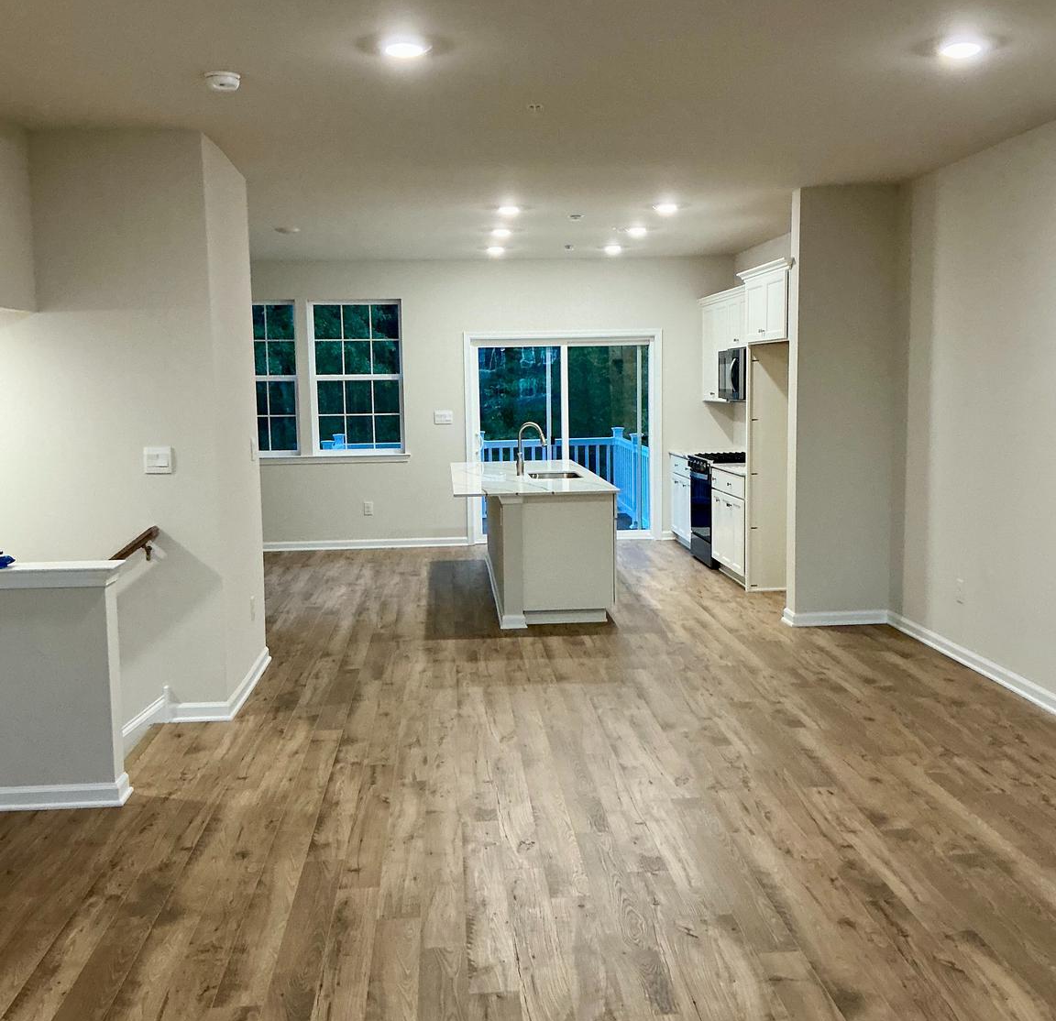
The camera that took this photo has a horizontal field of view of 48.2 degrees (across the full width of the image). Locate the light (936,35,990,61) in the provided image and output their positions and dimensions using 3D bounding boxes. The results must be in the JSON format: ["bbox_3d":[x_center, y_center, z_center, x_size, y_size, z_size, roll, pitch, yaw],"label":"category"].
[{"bbox_3d":[1.578,-1.660,4.281,0.188,0.036,0.188,-1,6,-4],"label":"light"}]

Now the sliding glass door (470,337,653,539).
[{"bbox_3d":[0.347,-0.711,11.729,1.800,2.024,0.120,-1,6,-4],"label":"sliding glass door"}]

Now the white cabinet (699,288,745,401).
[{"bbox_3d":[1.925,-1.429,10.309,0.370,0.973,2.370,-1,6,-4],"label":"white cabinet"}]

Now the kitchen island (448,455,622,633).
[{"bbox_3d":[-0.037,0.174,9.093,1.076,0.896,2.900,-1,6,-4],"label":"kitchen island"}]

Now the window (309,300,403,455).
[{"bbox_3d":[-1.669,-1.300,11.541,0.910,1.503,0.110,-1,6,-4],"label":"window"}]

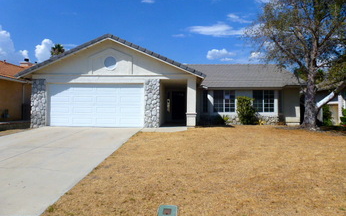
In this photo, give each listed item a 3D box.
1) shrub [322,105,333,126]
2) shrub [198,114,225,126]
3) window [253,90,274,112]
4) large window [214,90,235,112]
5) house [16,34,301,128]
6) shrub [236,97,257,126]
[{"bbox_3d":[9.745,0.482,15.760,0.630,1.370,0.650,0,-1,3],"label":"shrub"},{"bbox_3d":[2.209,0.693,13.986,1.550,0.660,1.000,0,-1,3],"label":"shrub"},{"bbox_3d":[5.388,-0.379,14.824,1.270,1.320,0.100,0,-1,3],"label":"window"},{"bbox_3d":[3.086,-0.383,14.956,1.310,1.330,0.100,0,-1,3],"label":"large window"},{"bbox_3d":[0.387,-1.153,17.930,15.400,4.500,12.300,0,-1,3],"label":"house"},{"bbox_3d":[4.211,0.166,14.281,1.150,1.640,1.150,0,-1,3],"label":"shrub"}]

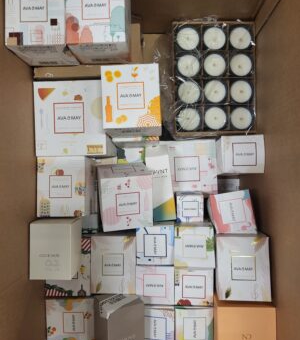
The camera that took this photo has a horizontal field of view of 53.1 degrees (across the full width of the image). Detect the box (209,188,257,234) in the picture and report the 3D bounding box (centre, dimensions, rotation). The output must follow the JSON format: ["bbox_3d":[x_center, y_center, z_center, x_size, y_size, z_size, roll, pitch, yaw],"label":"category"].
[{"bbox_3d":[0.171,0.089,0.648,0.078,0.082,0.082,-7,85,3],"label":"box"}]

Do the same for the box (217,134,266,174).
[{"bbox_3d":[0.196,-0.031,0.655,0.082,0.082,0.078,-1,89,4],"label":"box"}]

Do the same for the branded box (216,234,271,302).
[{"bbox_3d":[0.200,0.202,0.661,0.103,0.103,0.131,-2,88,9],"label":"branded box"}]

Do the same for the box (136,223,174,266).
[{"bbox_3d":[0.009,0.132,0.562,0.067,0.067,0.068,0,91,0],"label":"box"}]

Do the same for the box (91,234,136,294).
[{"bbox_3d":[-0.083,0.219,0.739,0.103,0.103,0.131,0,88,1],"label":"box"}]

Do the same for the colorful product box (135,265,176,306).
[{"bbox_3d":[0.009,0.202,0.564,0.067,0.067,0.067,0,92,0],"label":"colorful product box"}]

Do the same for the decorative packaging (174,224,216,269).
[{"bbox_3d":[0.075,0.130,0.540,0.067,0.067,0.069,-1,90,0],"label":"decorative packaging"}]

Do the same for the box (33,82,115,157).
[{"bbox_3d":[-0.126,-0.084,0.538,0.113,0.118,0.120,-1,91,1],"label":"box"}]

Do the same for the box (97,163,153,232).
[{"bbox_3d":[-0.055,0.056,0.662,0.103,0.103,0.116,-4,107,-11],"label":"box"}]

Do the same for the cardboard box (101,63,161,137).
[{"bbox_3d":[-0.026,-0.104,0.471,0.083,0.088,0.090,-2,89,1],"label":"cardboard box"}]

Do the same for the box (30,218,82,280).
[{"bbox_3d":[-0.158,0.129,0.511,0.065,0.074,0.088,0,91,-1],"label":"box"}]

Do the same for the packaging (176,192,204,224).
[{"bbox_3d":[0.089,0.087,0.688,0.058,0.058,0.058,0,90,2],"label":"packaging"}]

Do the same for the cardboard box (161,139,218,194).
[{"bbox_3d":[0.061,-0.005,0.513,0.088,0.085,0.083,-2,91,0],"label":"cardboard box"}]

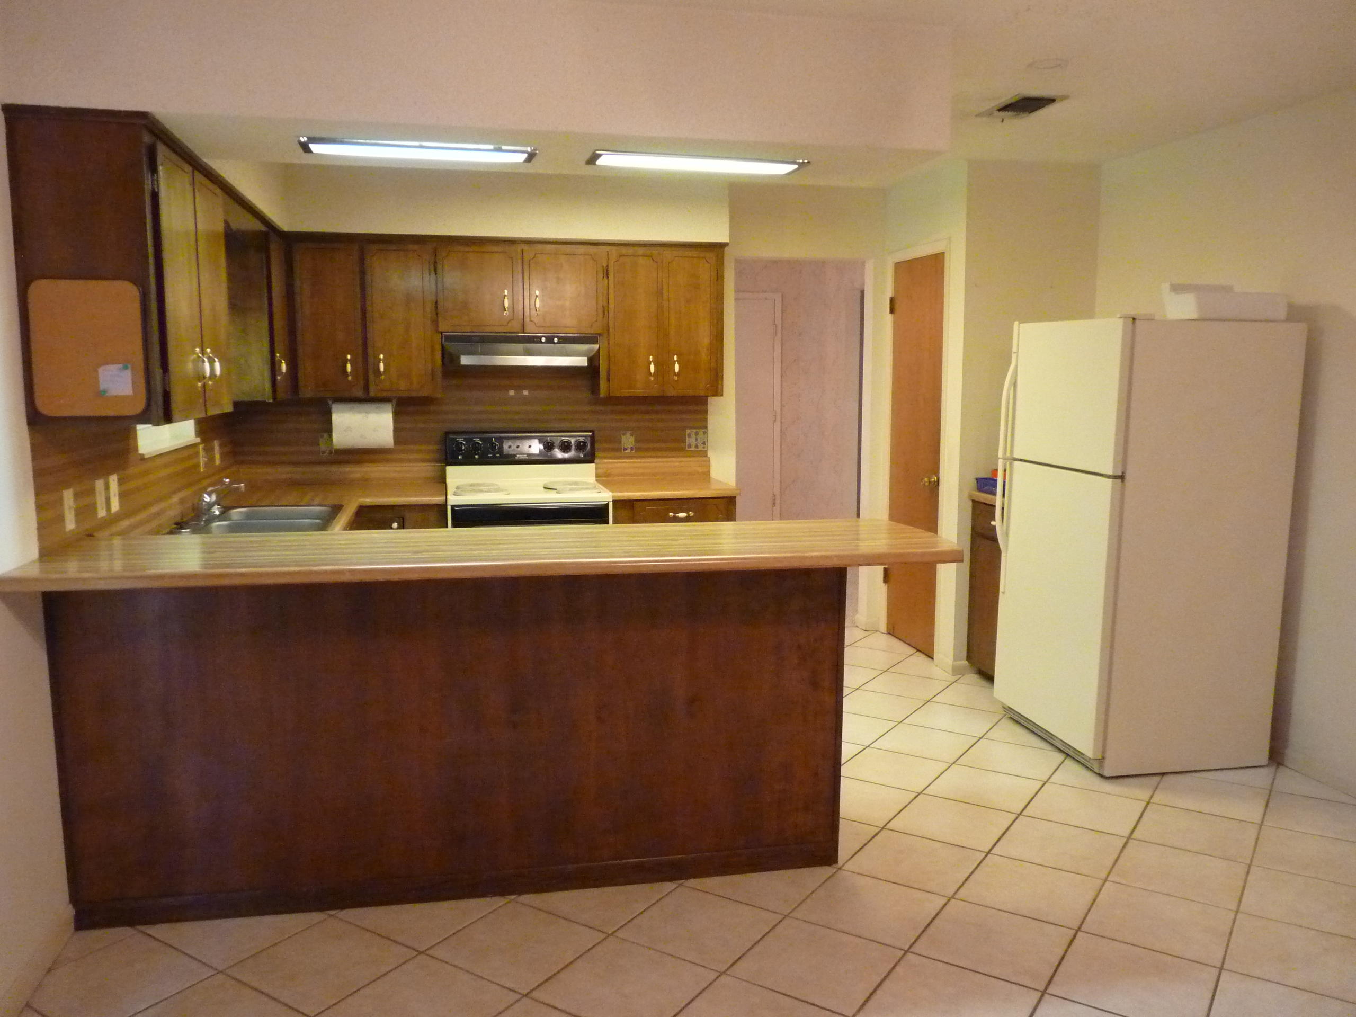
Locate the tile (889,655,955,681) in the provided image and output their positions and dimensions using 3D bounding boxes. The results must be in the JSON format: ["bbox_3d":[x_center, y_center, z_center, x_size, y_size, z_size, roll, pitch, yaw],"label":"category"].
[{"bbox_3d":[1.265,0.804,5.277,0.333,0.010,0.333,4,8,33],"label":"tile"}]

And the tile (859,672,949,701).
[{"bbox_3d":[1.075,0.844,4.947,0.331,0.010,0.331,4,8,33],"label":"tile"}]

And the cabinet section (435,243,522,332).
[{"bbox_3d":[-0.939,-1.042,5.031,0.398,0.402,0.020,-1,7,-12],"label":"cabinet section"}]

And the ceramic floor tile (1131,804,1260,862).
[{"bbox_3d":[1.649,1.035,3.368,0.333,0.010,0.333,4,8,33],"label":"ceramic floor tile"}]

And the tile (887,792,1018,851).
[{"bbox_3d":[0.899,1.024,3.457,0.331,0.010,0.331,4,8,33],"label":"tile"}]

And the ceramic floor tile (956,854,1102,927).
[{"bbox_3d":[0.997,1.080,2.992,0.331,0.010,0.331,4,8,33],"label":"ceramic floor tile"}]

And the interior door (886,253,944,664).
[{"bbox_3d":[1.261,-0.279,5.576,0.036,2.035,0.605,-1,7,-12],"label":"interior door"}]

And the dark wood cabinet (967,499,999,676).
[{"bbox_3d":[1.734,0.407,4.894,0.585,0.870,0.570,-1,7,-12],"label":"dark wood cabinet"}]

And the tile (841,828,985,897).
[{"bbox_3d":[0.714,1.058,3.176,0.331,0.010,0.331,4,8,33],"label":"tile"}]

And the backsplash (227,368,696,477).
[{"bbox_3d":[-1.020,-0.439,5.411,2.423,0.566,0.015,-1,7,-12],"label":"backsplash"}]

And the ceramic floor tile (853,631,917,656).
[{"bbox_3d":[1.163,0.754,5.693,0.331,0.010,0.331,4,8,33],"label":"ceramic floor tile"}]

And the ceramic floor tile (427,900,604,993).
[{"bbox_3d":[-0.407,1.116,2.702,0.331,0.010,0.331,4,8,33],"label":"ceramic floor tile"}]

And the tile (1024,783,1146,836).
[{"bbox_3d":[1.367,1.012,3.554,0.331,0.010,0.331,4,8,33],"label":"tile"}]

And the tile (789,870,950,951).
[{"bbox_3d":[0.527,1.093,2.892,0.333,0.010,0.333,4,8,33],"label":"tile"}]

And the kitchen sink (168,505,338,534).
[{"bbox_3d":[-1.560,0.132,3.901,0.550,0.190,0.840,-1,7,-12],"label":"kitchen sink"}]

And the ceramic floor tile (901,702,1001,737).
[{"bbox_3d":[1.168,0.900,4.483,0.333,0.010,0.333,4,8,33],"label":"ceramic floor tile"}]

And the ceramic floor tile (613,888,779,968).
[{"bbox_3d":[0.061,1.104,2.799,0.331,0.010,0.331,4,8,33],"label":"ceramic floor tile"}]

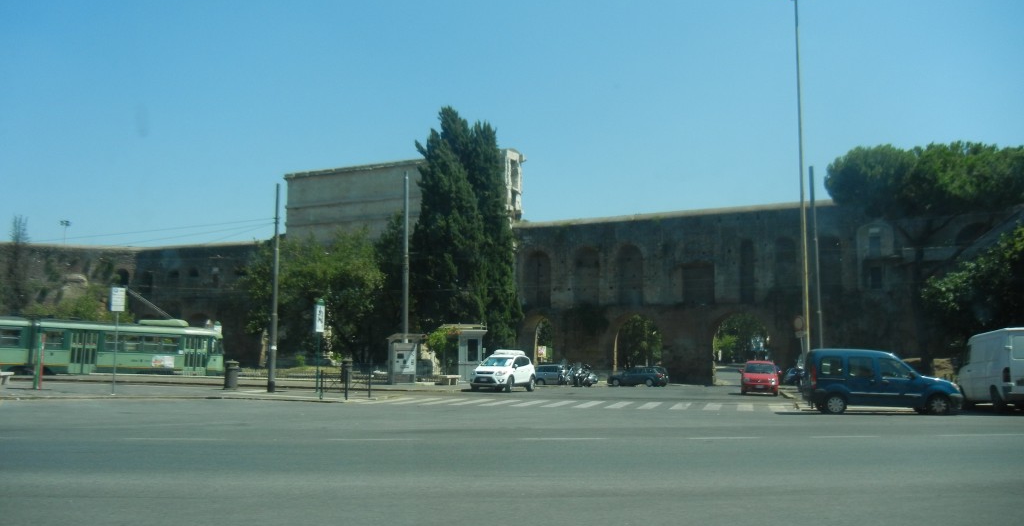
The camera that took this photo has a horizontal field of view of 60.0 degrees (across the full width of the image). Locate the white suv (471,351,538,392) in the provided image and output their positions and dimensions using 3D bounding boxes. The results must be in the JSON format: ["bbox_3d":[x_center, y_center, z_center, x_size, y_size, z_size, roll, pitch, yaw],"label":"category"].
[{"bbox_3d":[-0.310,4.928,40.302,1.860,1.870,4.440,-3,-7,23],"label":"white suv"}]

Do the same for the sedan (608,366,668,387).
[{"bbox_3d":[9.000,8.130,63.691,4.550,1.480,1.790,-4,-8,32],"label":"sedan"}]

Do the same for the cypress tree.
[{"bbox_3d":[-2.750,-1.149,57.486,6.800,17.900,6.300,0,-6,0],"label":"cypress tree"}]

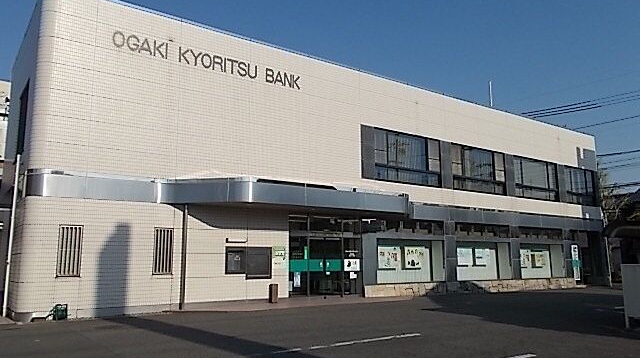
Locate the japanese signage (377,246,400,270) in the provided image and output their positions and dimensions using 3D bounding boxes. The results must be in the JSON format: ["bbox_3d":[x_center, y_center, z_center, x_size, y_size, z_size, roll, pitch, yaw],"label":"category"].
[{"bbox_3d":[2.721,3.064,18.657,1.199,0.857,0.030,6,-11,-34],"label":"japanese signage"}]

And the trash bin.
[{"bbox_3d":[-1.409,3.491,14.624,0.208,0.534,0.200,6,-11,-34],"label":"trash bin"}]

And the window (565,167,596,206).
[{"bbox_3d":[15.011,0.414,27.692,3.444,2.141,0.150,6,-11,-34],"label":"window"}]

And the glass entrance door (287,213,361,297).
[{"bbox_3d":[0.266,2.729,17.038,3.158,2.791,0.200,6,-11,-34],"label":"glass entrance door"}]

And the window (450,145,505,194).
[{"bbox_3d":[7.479,-0.374,22.497,3.918,2.055,0.150,6,-11,-34],"label":"window"}]

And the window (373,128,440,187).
[{"bbox_3d":[3.705,-0.813,19.902,3.886,2.075,0.150,6,-11,-34],"label":"window"}]

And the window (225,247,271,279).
[{"bbox_3d":[-2.207,2.648,15.058,1.623,0.996,0.150,6,-11,-34],"label":"window"}]

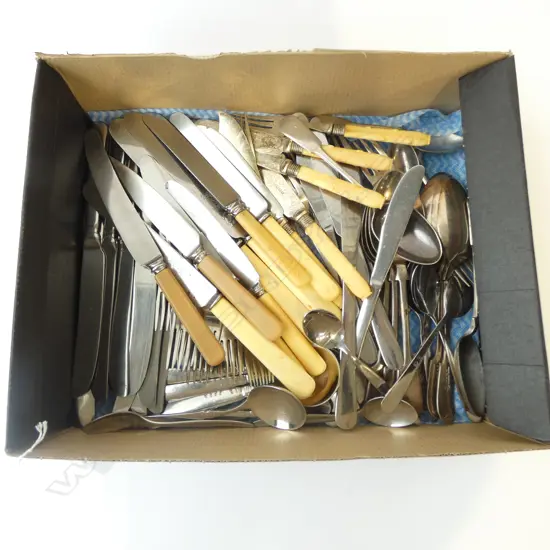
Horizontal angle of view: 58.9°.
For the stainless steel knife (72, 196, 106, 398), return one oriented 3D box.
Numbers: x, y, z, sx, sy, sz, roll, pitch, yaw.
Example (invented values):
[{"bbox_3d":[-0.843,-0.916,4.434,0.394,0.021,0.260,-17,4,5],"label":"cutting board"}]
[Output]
[{"bbox_3d":[-0.159,-0.018,0.427,0.021,0.011,0.245,0,82,8],"label":"stainless steel knife"}]

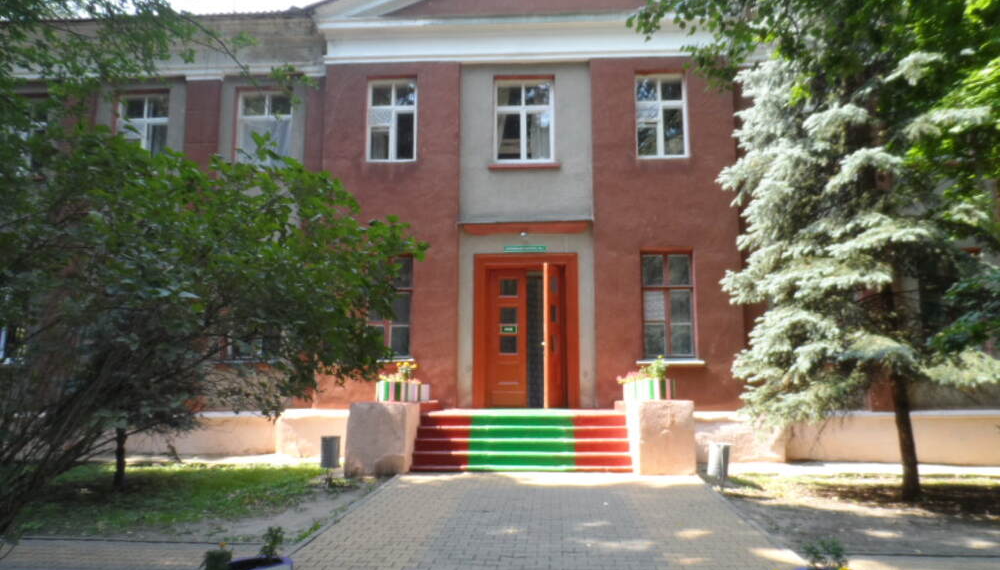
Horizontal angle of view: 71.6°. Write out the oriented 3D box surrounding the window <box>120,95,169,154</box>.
[{"bbox_3d":[-7.187,-3.062,14.115,1.084,1.669,0.150,0,-8,3],"label":"window"}]

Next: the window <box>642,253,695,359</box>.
[{"bbox_3d":[3.067,0.370,12.668,0.990,1.975,0.150,0,-8,3],"label":"window"}]

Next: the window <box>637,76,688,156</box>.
[{"bbox_3d":[3.067,-3.174,13.154,0.981,1.676,0.150,0,-8,3],"label":"window"}]

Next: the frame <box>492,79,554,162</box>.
[{"bbox_3d":[0.473,-3.137,13.277,1.153,1.711,0.150,0,-8,3],"label":"frame"}]

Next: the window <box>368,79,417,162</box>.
[{"bbox_3d":[-2.078,-3.168,13.407,0.991,1.689,0.150,0,-8,3],"label":"window"}]

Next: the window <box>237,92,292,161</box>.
[{"bbox_3d":[-4.721,-3.128,14.003,1.178,1.678,0.150,0,-8,3],"label":"window"}]

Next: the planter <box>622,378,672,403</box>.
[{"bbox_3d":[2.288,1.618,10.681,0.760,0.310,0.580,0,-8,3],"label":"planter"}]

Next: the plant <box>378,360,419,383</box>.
[{"bbox_3d":[-1.597,1.361,10.907,0.600,0.340,0.450,0,-8,3],"label":"plant"}]

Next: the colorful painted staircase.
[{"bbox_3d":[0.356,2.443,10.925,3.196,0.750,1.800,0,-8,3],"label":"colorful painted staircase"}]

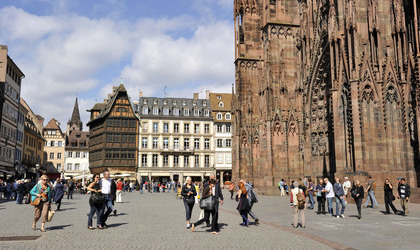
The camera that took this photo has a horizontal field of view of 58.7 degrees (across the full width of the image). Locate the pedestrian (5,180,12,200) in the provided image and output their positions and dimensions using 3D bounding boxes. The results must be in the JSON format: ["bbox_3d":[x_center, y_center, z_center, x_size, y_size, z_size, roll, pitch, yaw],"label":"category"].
[{"bbox_3d":[-17.309,5.608,32.227,0.520,1.701,0.420,-3,-9,22],"label":"pedestrian"}]

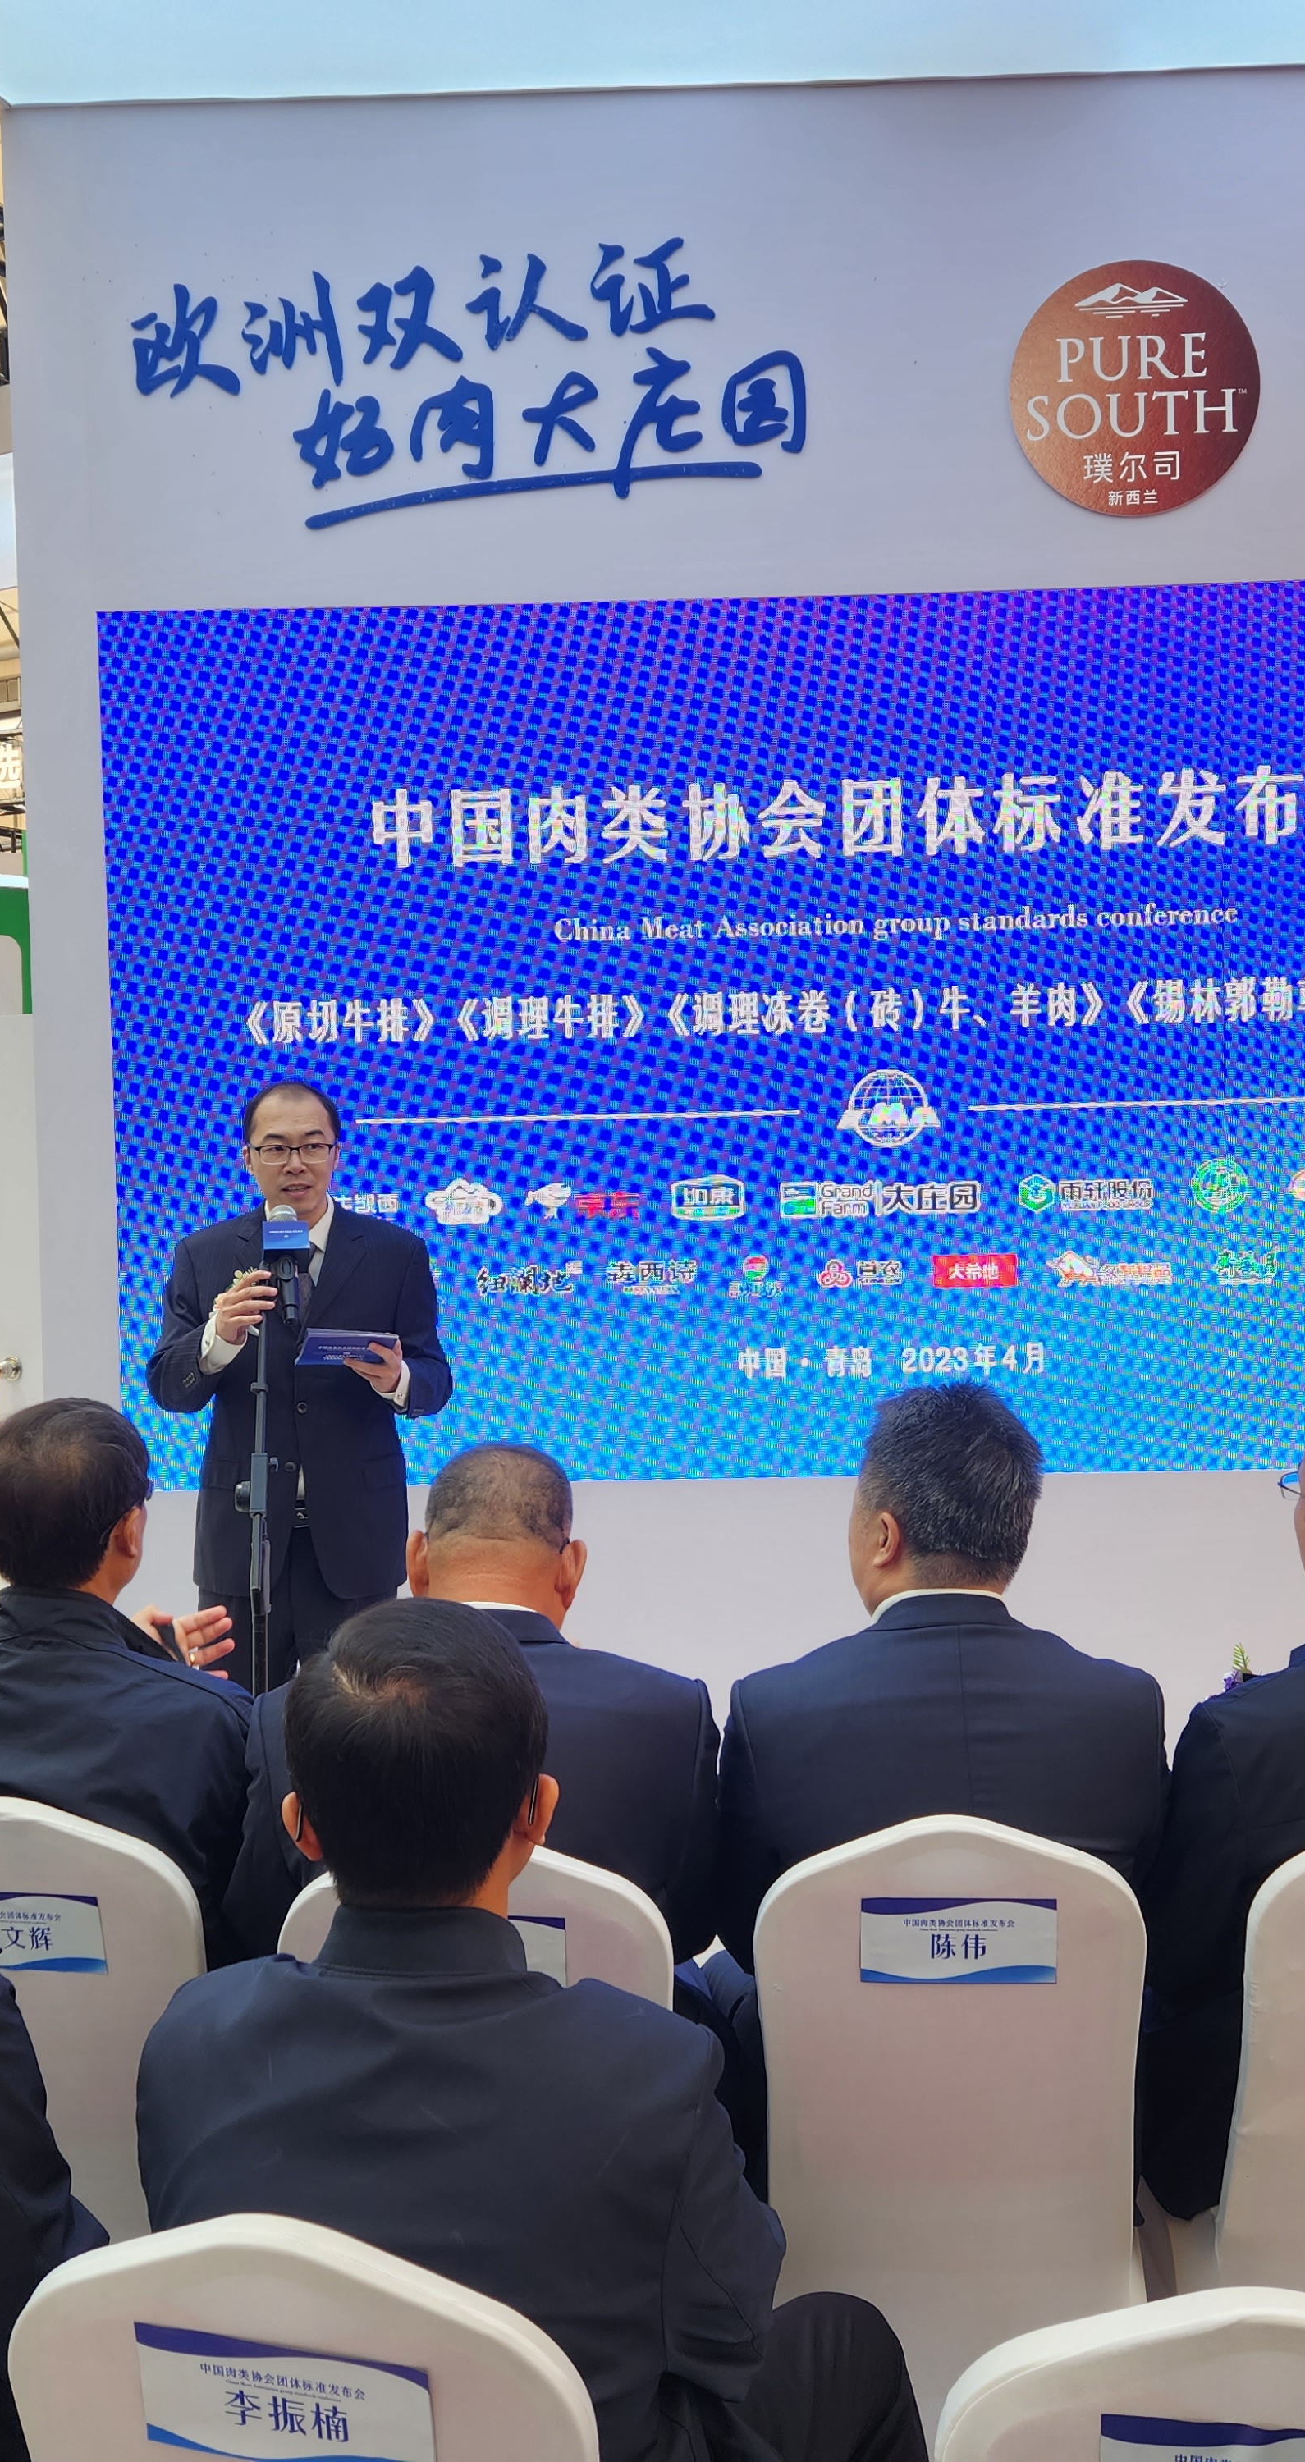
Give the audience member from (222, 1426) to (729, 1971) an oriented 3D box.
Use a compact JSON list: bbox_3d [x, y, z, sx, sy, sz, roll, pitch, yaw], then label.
[{"bbox_3d":[-0.163,0.861,2.722,0.540,1.280,0.800,-1,3,2],"label":"audience member"}]

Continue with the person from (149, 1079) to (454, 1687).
[{"bbox_3d":[-0.616,0.616,3.900,0.540,1.740,0.420,-1,2,-6],"label":"person"}]

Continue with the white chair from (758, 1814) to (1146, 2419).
[{"bbox_3d":[0.344,1.055,2.596,0.430,0.920,0.560,-1,2,3],"label":"white chair"}]

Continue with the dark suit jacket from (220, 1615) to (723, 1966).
[{"bbox_3d":[-0.170,0.731,2.495,0.540,0.660,0.400,-1,3,2],"label":"dark suit jacket"}]

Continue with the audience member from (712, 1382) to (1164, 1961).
[{"bbox_3d":[0.327,0.821,2.720,0.520,1.340,0.800,-1,3,0],"label":"audience member"}]

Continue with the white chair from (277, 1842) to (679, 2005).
[{"bbox_3d":[-0.160,1.068,2.536,0.430,0.920,0.560,-1,2,3],"label":"white chair"}]

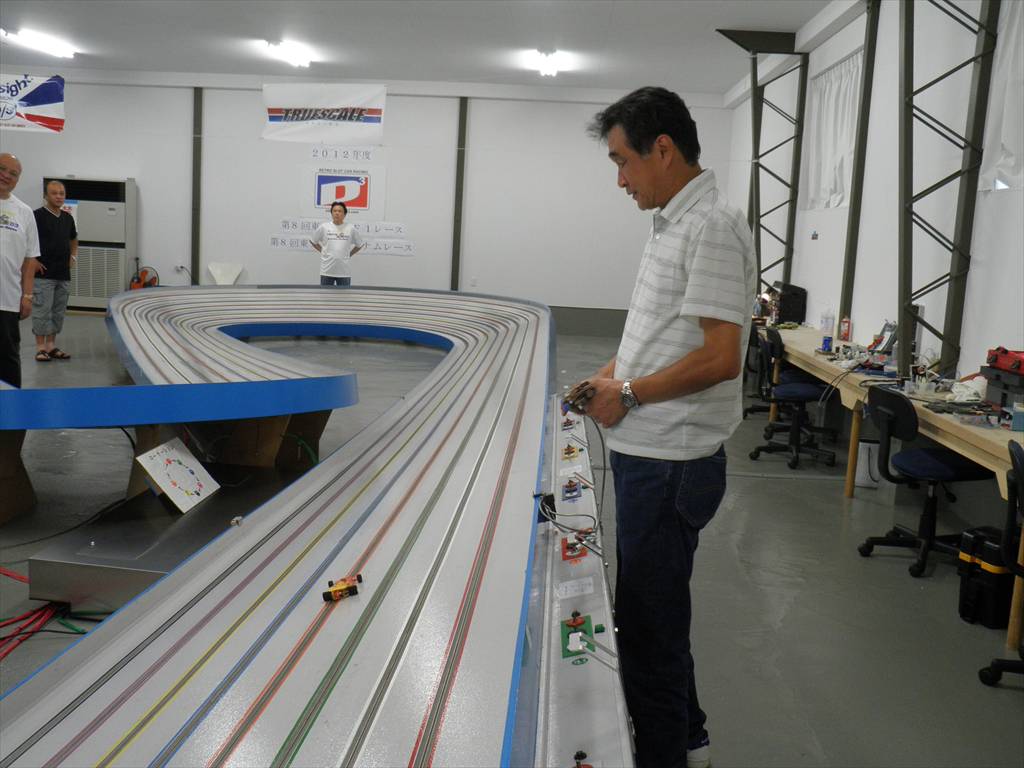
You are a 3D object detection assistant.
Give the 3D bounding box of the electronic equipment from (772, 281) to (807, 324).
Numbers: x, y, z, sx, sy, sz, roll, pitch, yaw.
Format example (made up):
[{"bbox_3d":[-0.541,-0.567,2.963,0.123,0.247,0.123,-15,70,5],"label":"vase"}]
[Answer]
[{"bbox_3d":[2.624,-0.763,9.590,0.250,0.370,0.360,3,8,2],"label":"electronic equipment"}]

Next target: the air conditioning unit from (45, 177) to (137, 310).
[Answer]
[{"bbox_3d":[-6.029,-1.941,14.444,1.180,1.880,0.380,3,8,2],"label":"air conditioning unit"}]

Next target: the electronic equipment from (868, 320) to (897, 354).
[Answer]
[{"bbox_3d":[2.521,-0.316,6.890,0.180,0.210,0.250,3,8,2],"label":"electronic equipment"}]

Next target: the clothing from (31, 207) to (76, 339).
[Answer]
[{"bbox_3d":[-4.399,-1.082,9.677,0.460,1.230,0.280,-2,10,-33],"label":"clothing"}]

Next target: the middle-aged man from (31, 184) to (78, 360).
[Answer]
[{"bbox_3d":[-4.399,-1.093,9.676,0.460,1.690,0.300,-2,10,-33],"label":"middle-aged man"}]

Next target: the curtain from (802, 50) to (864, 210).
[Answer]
[{"bbox_3d":[2.814,-2.211,8.984,0.120,1.270,1.750,3,8,2],"label":"curtain"}]

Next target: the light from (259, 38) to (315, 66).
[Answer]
[{"bbox_3d":[-2.759,-4.086,12.440,0.250,0.100,1.300,3,8,2],"label":"light"}]

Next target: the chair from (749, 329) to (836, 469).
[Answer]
[{"bbox_3d":[1.866,0.064,6.604,0.540,0.830,0.540,2,8,-4],"label":"chair"}]

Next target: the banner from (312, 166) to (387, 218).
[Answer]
[{"bbox_3d":[-2.411,-2.797,14.653,1.150,0.730,0.020,3,8,2],"label":"banner"}]

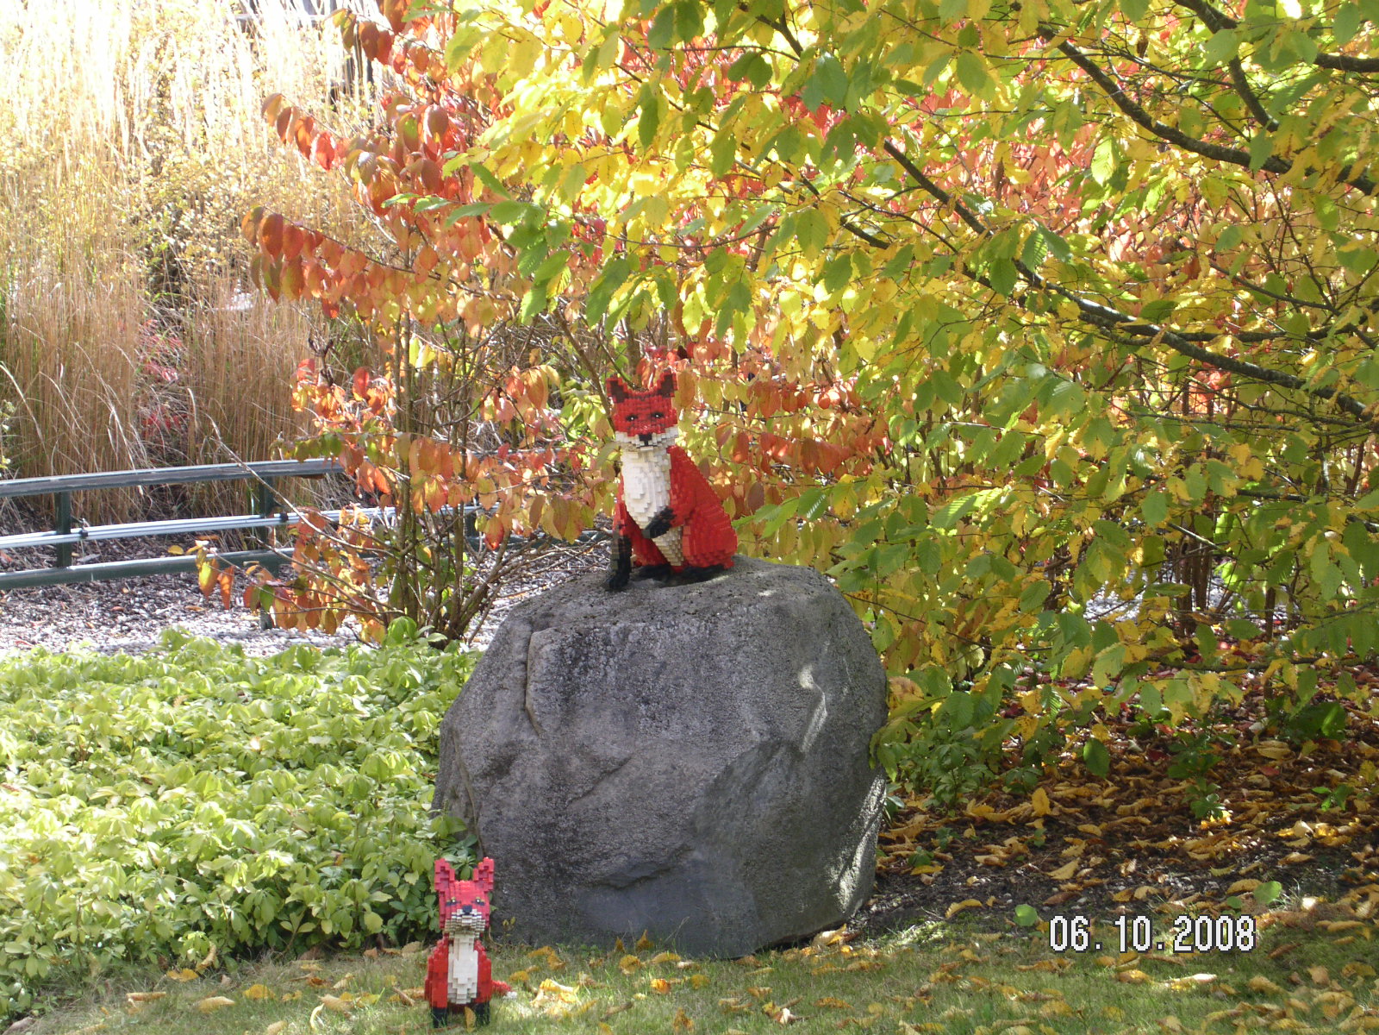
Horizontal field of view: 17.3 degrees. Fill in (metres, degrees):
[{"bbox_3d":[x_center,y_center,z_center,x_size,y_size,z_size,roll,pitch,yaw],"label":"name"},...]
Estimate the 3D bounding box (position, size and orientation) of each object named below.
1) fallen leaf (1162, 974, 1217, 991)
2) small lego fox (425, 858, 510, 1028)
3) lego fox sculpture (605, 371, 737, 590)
[{"bbox_3d":[0.829,0.770,7.520,0.085,0.020,0.045,0,5,0],"label":"fallen leaf"},{"bbox_3d":[-0.357,0.676,7.280,0.132,0.262,0.180,-1,5,-10],"label":"small lego fox"},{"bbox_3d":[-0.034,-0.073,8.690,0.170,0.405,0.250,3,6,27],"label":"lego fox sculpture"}]

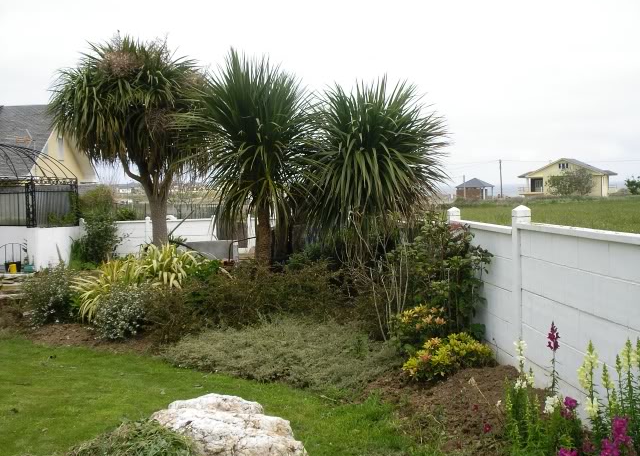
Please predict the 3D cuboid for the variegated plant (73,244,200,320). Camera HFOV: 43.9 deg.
[{"bbox_3d":[-2.147,0.638,9.300,1.500,0.900,1.200,-2,3,-13],"label":"variegated plant"}]

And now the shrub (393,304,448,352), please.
[{"bbox_3d":[0.809,0.817,6.400,0.470,0.440,0.450,-1,3,7],"label":"shrub"}]

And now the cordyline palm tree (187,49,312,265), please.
[{"bbox_3d":[-0.763,-0.704,9.400,1.520,2.850,1.500,-2,3,-5],"label":"cordyline palm tree"}]

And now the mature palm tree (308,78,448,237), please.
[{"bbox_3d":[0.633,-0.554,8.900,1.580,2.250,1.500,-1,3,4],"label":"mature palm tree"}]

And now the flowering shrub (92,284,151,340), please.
[{"bbox_3d":[-1.997,0.840,8.000,0.600,0.600,0.600,-2,3,-14],"label":"flowering shrub"}]

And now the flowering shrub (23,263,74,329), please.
[{"bbox_3d":[-3.074,0.753,9.000,0.600,0.720,0.600,-2,3,-19],"label":"flowering shrub"}]

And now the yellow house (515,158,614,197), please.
[{"bbox_3d":[39.849,-8.131,128.000,14.000,6.200,10.500,0,3,26],"label":"yellow house"}]

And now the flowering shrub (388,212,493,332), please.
[{"bbox_3d":[1.046,0.421,6.900,0.920,1.120,0.850,-1,3,9],"label":"flowering shrub"}]

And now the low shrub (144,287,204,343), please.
[{"bbox_3d":[-1.446,0.869,7.900,0.600,0.560,0.580,-2,3,-11],"label":"low shrub"}]

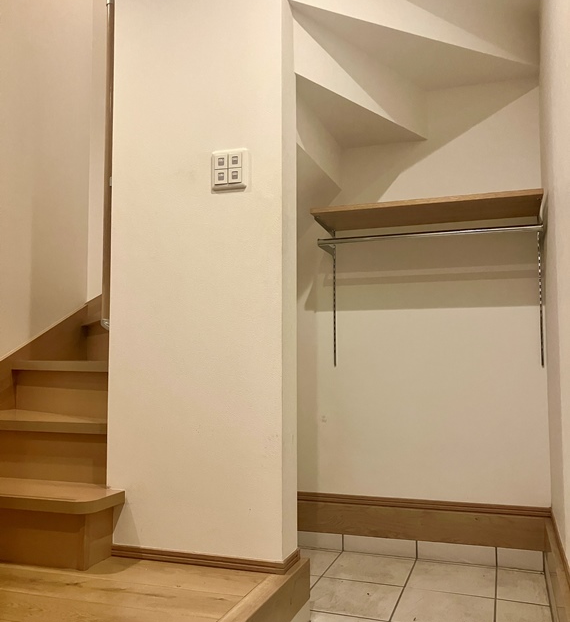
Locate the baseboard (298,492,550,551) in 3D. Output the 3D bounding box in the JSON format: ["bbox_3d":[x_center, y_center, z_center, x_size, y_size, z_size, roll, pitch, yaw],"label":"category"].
[{"bbox_3d":[0.515,0.831,2.438,1.000,0.165,0.022,-2,-5,20],"label":"baseboard"}]

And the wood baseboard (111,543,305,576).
[{"bbox_3d":[-0.242,0.743,1.901,0.571,0.034,0.160,-2,-5,20],"label":"wood baseboard"}]

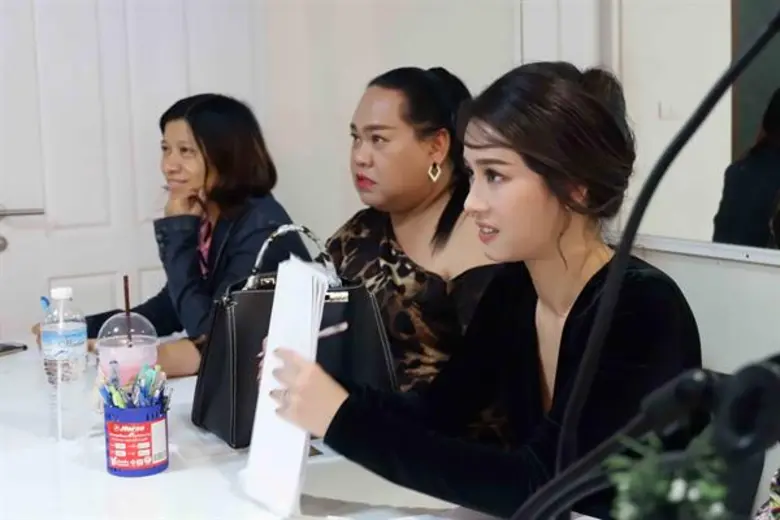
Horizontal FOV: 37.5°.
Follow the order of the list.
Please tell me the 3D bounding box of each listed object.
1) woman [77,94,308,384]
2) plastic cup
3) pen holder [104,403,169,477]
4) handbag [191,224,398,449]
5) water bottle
[{"bbox_3d":[-0.437,0.284,2.500,0.750,1.279,0.520,-5,7,-27],"label":"woman"},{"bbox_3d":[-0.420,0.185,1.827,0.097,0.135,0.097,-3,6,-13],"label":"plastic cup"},{"bbox_3d":[-0.340,0.234,1.540,0.083,0.093,0.083,-3,6,-13],"label":"pen holder"},{"bbox_3d":[-0.137,0.099,1.755,0.280,0.305,0.165,-4,7,-25],"label":"handbag"},{"bbox_3d":[-0.492,0.154,1.728,0.066,0.222,0.066,-3,6,-16],"label":"water bottle"}]

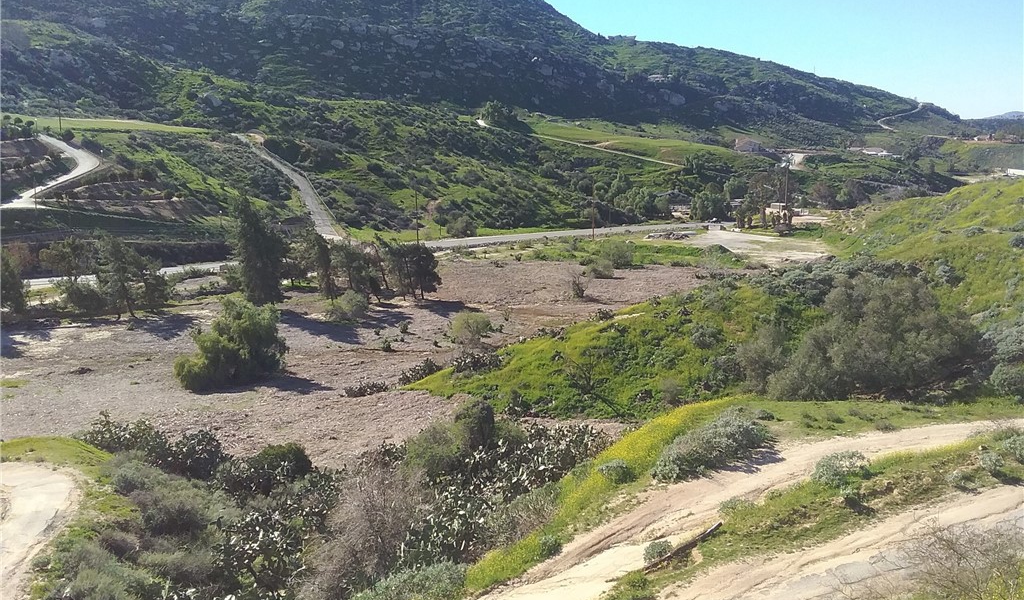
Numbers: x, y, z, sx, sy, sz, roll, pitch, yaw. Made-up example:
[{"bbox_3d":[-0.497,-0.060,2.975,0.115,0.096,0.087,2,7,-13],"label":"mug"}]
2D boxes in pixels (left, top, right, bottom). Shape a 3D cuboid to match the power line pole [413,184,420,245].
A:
[{"bbox_3d":[-16.979,-14.714,164.965,0.400,12.050,0.400,-1,10,-6],"label":"power line pole"}]

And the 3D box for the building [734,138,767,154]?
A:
[{"bbox_3d":[122.697,-79.483,473.173,15.000,7.570,12.000,2,10,14],"label":"building"}]

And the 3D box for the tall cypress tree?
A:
[{"bbox_3d":[-31.007,-5.944,111.341,6.000,13.180,6.000,-3,10,-15],"label":"tall cypress tree"}]

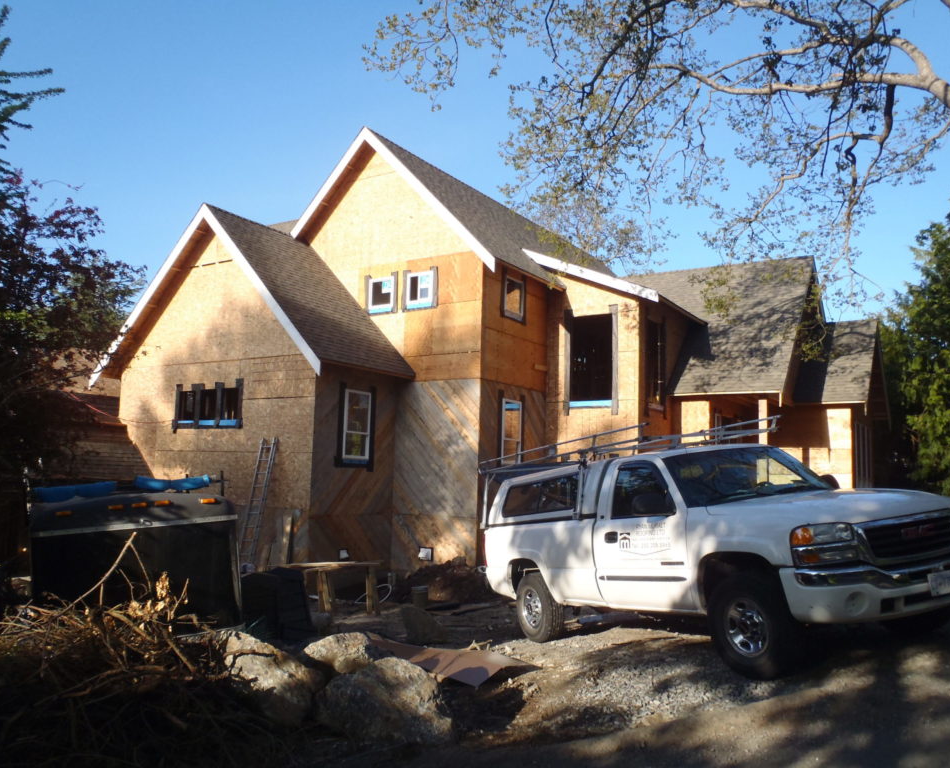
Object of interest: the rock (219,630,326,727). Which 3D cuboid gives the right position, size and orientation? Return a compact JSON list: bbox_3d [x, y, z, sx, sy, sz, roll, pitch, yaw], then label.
[{"bbox_3d":[-1.455,2.078,5.950,0.720,0.570,0.620,3,-6,-13],"label":"rock"}]

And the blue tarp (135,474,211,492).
[{"bbox_3d":[-3.385,1.117,9.300,0.840,0.210,0.320,0,-5,-28],"label":"blue tarp"}]

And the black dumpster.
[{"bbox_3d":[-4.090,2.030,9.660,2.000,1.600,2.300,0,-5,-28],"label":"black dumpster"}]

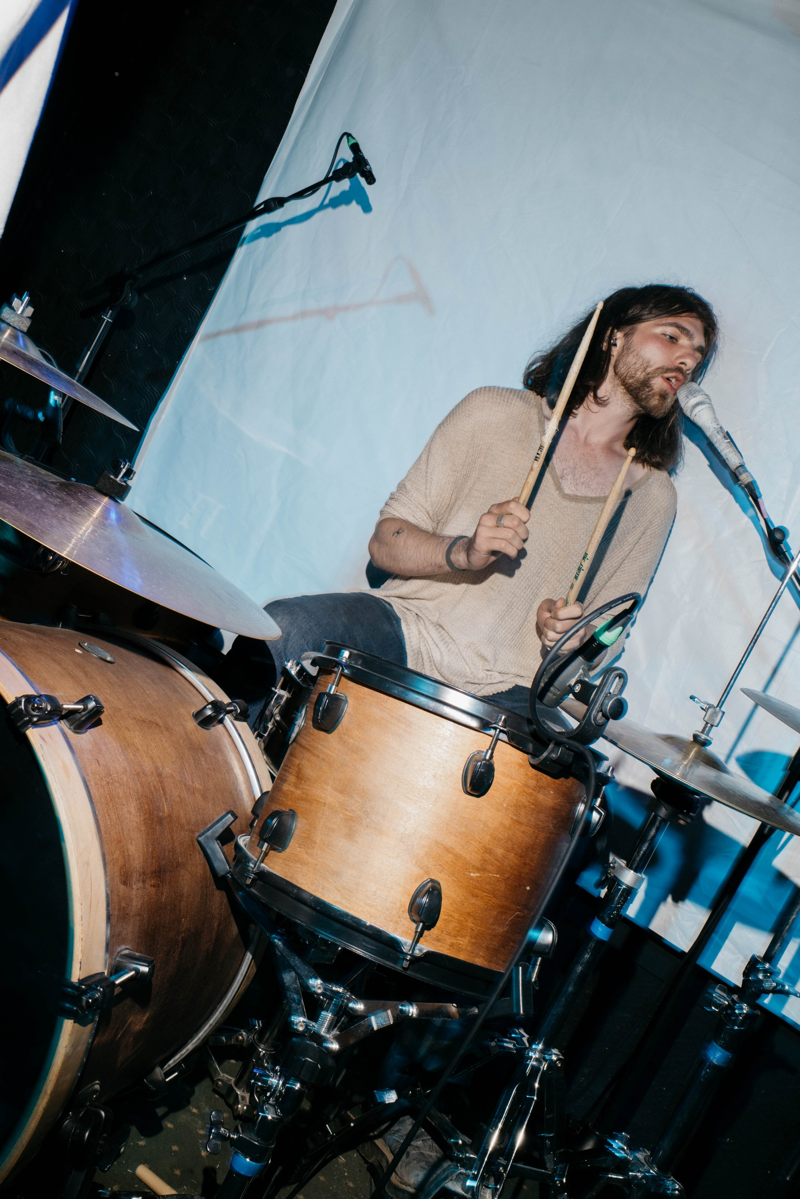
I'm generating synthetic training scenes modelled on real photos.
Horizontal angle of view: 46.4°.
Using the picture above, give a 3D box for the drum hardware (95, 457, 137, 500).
[{"bbox_3d":[-0.334,-0.144,1.100,0.036,0.044,0.036,29,4,0],"label":"drum hardware"}]

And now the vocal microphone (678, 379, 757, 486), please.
[{"bbox_3d":[0.507,-0.266,1.490,0.185,0.050,0.050,64,0,16],"label":"vocal microphone"}]

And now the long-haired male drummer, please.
[{"bbox_3d":[0.050,0.045,1.460,0.630,1.340,0.670,26,4,0],"label":"long-haired male drummer"}]

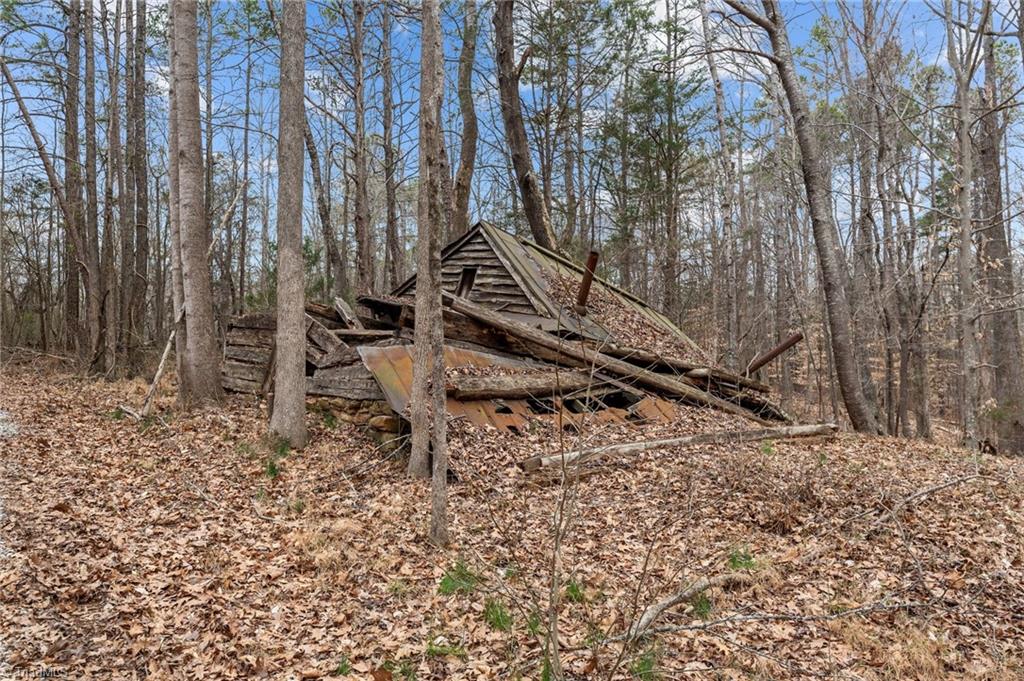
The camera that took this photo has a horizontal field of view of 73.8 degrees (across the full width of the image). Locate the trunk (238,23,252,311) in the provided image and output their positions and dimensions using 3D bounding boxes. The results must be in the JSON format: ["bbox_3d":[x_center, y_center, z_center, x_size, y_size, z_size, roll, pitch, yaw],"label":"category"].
[{"bbox_3d":[-7.800,-4.300,20.000,0.200,10.400,0.200,2,0,0],"label":"trunk"}]

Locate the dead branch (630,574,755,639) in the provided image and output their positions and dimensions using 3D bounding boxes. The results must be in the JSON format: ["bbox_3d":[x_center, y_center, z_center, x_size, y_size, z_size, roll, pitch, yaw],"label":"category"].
[{"bbox_3d":[1.030,1.410,3.830,1.120,0.130,0.200,0,0,-41],"label":"dead branch"}]

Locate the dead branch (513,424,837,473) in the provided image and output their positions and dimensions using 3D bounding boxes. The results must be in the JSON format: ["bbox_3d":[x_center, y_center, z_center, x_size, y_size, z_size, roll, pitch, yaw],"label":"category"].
[{"bbox_3d":[2.380,1.290,8.600,5.000,0.220,0.260,0,0,-25],"label":"dead branch"}]

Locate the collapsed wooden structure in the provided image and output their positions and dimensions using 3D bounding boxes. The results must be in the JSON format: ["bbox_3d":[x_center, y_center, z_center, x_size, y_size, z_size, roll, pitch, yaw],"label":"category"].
[{"bbox_3d":[-0.150,-0.450,11.800,9.300,3.300,5.600,0,0,13],"label":"collapsed wooden structure"}]

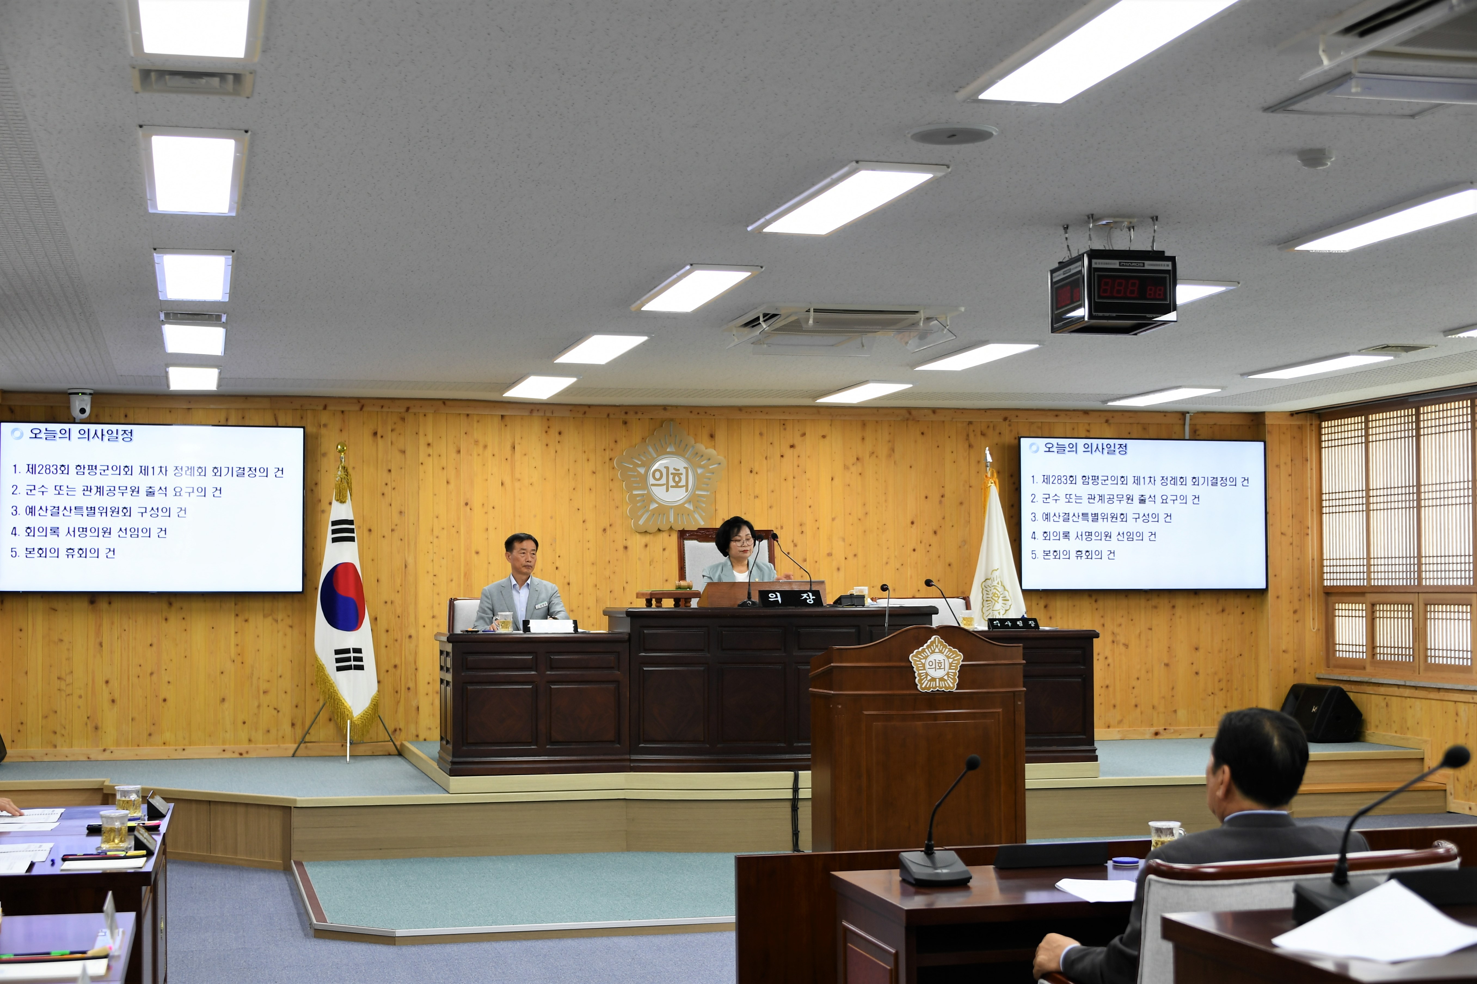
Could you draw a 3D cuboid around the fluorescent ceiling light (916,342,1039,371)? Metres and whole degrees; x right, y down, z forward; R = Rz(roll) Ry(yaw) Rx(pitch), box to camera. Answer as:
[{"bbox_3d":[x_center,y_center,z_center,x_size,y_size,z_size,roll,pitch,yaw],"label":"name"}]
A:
[{"bbox_3d":[1.312,-0.764,11.380,0.310,0.050,1.220,1,-3,-15],"label":"fluorescent ceiling light"}]

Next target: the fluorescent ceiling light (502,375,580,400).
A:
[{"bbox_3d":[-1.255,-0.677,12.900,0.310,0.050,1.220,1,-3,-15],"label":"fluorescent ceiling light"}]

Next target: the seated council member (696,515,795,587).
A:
[{"bbox_3d":[0.019,0.786,12.232,0.550,1.292,0.750,1,-3,-15],"label":"seated council member"}]

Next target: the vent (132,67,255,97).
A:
[{"bbox_3d":[-1.410,-1.060,5.306,0.310,0.045,0.300,1,-3,-15],"label":"vent"}]

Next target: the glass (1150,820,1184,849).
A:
[{"bbox_3d":[1.021,0.837,4.874,0.090,0.096,0.079,1,-3,-15],"label":"glass"}]

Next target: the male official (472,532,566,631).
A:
[{"bbox_3d":[-1.244,0.911,11.760,0.550,1.320,0.720,1,-3,-15],"label":"male official"}]

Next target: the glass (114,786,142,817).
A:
[{"bbox_3d":[-1.953,0.986,6.566,0.085,0.094,0.088,1,-3,-15],"label":"glass"}]

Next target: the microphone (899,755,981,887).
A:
[{"bbox_3d":[0.456,0.732,4.596,0.172,0.275,0.155,1,-3,-19],"label":"microphone"}]

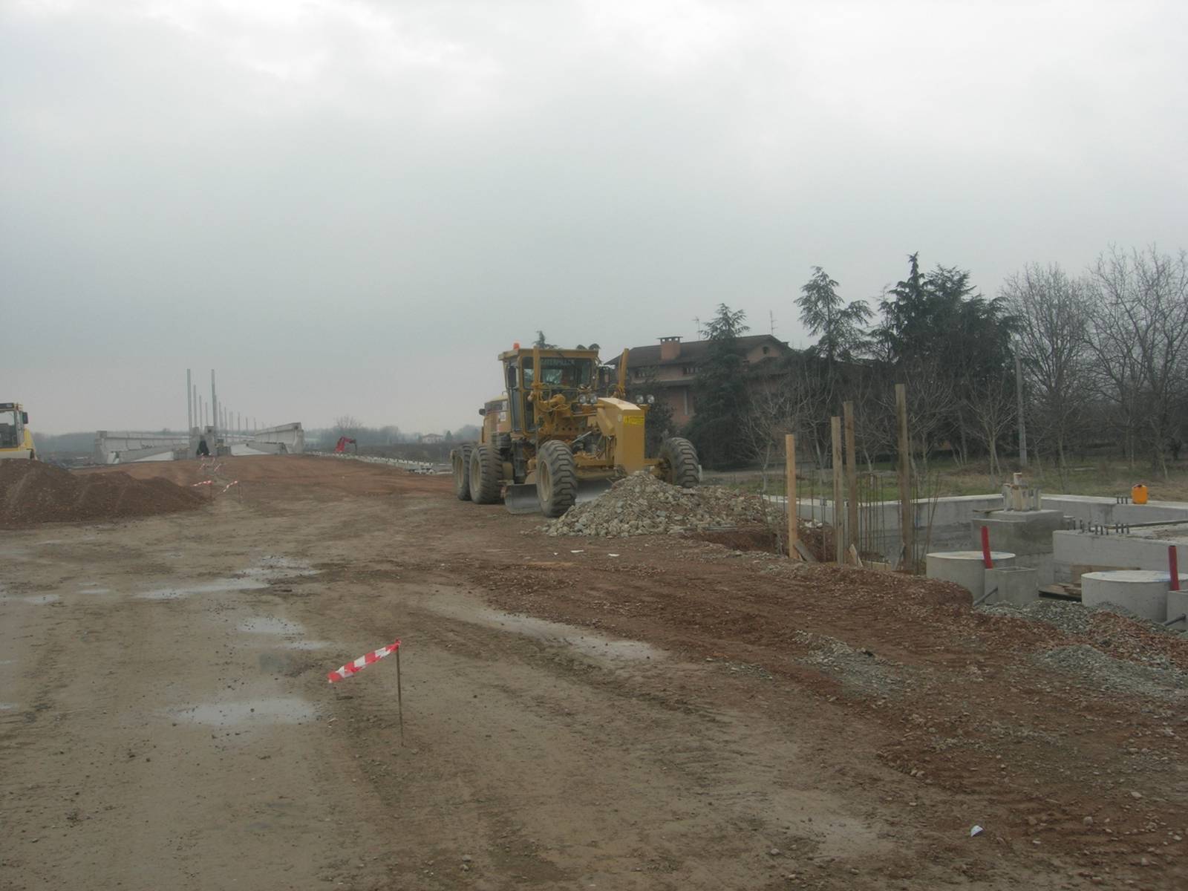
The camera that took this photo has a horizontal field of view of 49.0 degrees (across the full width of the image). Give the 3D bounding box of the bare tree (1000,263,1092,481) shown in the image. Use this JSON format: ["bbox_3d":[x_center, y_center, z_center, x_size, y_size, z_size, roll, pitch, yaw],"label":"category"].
[{"bbox_3d":[18.369,-3.036,53.000,3.800,8.700,3.800,-1,1,0],"label":"bare tree"}]

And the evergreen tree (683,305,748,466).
[{"bbox_3d":[7.411,-3.553,78.000,3.800,9.822,3.800,-1,0,0],"label":"evergreen tree"}]

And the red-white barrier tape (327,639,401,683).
[{"bbox_3d":[-1.163,1.092,6.600,0.370,0.220,0.070,-1,1,0],"label":"red-white barrier tape"}]

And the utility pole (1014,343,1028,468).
[{"bbox_3d":[19.621,-1.815,60.000,0.310,5.600,0.310,-1,0,0],"label":"utility pole"}]

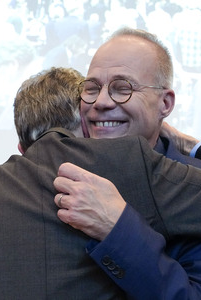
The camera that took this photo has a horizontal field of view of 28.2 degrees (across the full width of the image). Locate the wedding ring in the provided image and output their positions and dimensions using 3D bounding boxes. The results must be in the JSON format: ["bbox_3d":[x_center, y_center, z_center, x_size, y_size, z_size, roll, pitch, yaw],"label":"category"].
[{"bbox_3d":[-0.067,0.088,0.690,0.004,0.021,0.021,7,4,30],"label":"wedding ring"}]

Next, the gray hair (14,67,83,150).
[{"bbox_3d":[-0.103,-0.086,0.845,0.168,0.180,0.200,-16,-7,7],"label":"gray hair"}]

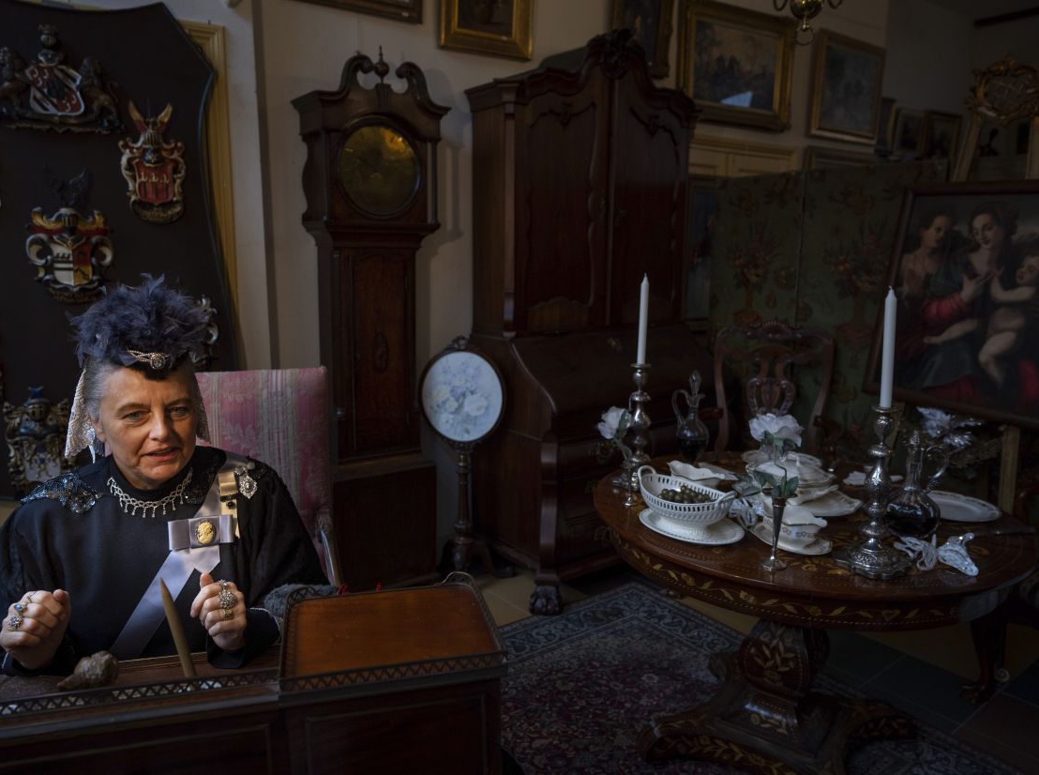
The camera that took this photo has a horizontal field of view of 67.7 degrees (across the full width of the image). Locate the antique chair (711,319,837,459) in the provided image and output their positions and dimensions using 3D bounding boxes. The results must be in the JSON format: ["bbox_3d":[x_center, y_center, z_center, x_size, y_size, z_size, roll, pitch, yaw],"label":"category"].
[{"bbox_3d":[1.123,0.301,3.337,0.620,1.100,0.620,1,11,4],"label":"antique chair"}]

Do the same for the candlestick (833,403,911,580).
[{"bbox_3d":[0.819,0.220,1.750,0.185,0.370,0.185,0,11,0],"label":"candlestick"}]

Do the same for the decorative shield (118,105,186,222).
[{"bbox_3d":[-1.331,-0.814,2.809,0.218,0.419,0.070,-7,13,-31],"label":"decorative shield"}]

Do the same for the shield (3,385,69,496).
[{"bbox_3d":[-1.716,0.191,2.770,0.220,0.388,0.070,-7,13,-31],"label":"shield"}]

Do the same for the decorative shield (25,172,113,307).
[{"bbox_3d":[-1.574,-0.533,2.712,0.255,0.455,0.070,-7,13,-31],"label":"decorative shield"}]

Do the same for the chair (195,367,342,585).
[{"bbox_3d":[-0.629,0.604,1.582,0.600,1.180,0.660,-2,12,-14],"label":"chair"}]

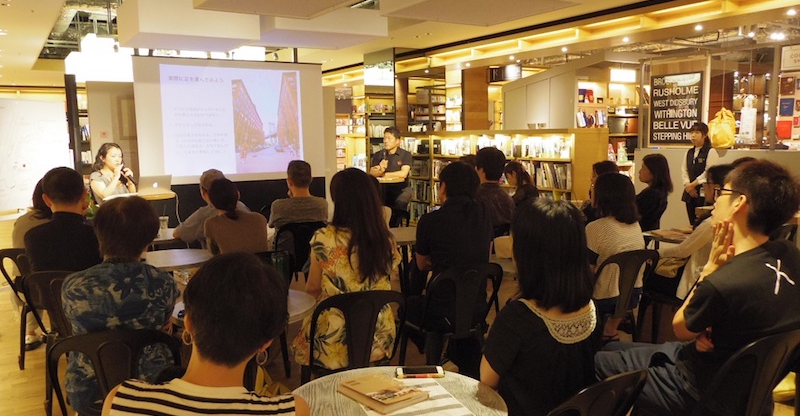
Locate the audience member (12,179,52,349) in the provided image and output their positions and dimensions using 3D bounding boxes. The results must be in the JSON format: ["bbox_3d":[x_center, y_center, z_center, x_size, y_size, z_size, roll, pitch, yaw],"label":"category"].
[{"bbox_3d":[-2.336,0.397,4.223,0.460,1.220,0.800,-2,7,-13],"label":"audience member"}]

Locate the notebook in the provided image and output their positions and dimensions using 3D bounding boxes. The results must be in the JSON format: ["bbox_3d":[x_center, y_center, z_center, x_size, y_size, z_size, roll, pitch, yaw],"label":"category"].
[{"bbox_3d":[-2.278,-0.232,5.698,0.290,0.200,0.320,6,9,45],"label":"notebook"}]

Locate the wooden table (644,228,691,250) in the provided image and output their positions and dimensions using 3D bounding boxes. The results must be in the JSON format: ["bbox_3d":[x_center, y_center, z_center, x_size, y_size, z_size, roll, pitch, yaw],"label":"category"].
[{"bbox_3d":[2.140,0.565,4.670,0.620,0.730,0.620,-1,7,0],"label":"wooden table"}]

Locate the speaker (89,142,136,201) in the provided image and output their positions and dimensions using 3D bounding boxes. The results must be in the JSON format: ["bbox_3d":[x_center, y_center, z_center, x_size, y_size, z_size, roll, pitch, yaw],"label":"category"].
[{"bbox_3d":[-2.630,0.005,5.700,0.580,1.200,0.460,5,9,42],"label":"speaker"}]

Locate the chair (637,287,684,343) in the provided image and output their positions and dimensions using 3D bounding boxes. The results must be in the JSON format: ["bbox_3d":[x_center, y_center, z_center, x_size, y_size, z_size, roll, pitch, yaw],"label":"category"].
[{"bbox_3d":[1.831,0.597,3.816,0.430,0.800,0.500,-5,7,-30],"label":"chair"}]

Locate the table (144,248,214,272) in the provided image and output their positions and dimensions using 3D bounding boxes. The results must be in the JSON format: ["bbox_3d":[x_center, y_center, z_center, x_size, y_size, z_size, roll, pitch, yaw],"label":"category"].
[{"bbox_3d":[-1.520,0.694,4.080,0.620,0.730,0.620,-1,7,0],"label":"table"}]

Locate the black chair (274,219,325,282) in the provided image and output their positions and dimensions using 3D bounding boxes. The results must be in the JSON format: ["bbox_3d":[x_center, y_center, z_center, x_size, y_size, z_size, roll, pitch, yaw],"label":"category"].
[{"bbox_3d":[-0.817,0.485,5.120,0.430,0.800,0.500,-3,7,-15],"label":"black chair"}]

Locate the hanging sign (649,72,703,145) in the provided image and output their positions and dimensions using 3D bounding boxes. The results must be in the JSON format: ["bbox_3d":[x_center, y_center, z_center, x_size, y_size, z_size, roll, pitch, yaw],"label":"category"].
[{"bbox_3d":[2.905,-1.046,6.543,0.030,0.719,0.606,-5,8,-30],"label":"hanging sign"}]

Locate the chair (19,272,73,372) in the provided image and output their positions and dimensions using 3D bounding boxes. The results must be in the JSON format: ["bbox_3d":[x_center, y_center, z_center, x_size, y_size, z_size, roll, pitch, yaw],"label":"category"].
[{"bbox_3d":[-1.720,0.705,3.490,0.440,0.850,0.500,-1,7,-3],"label":"chair"}]

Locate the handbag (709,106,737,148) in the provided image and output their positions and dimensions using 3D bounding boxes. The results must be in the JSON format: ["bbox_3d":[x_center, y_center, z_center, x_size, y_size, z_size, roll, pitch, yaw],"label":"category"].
[{"bbox_3d":[3.260,-0.826,6.300,0.280,0.420,0.220,5,9,44],"label":"handbag"}]

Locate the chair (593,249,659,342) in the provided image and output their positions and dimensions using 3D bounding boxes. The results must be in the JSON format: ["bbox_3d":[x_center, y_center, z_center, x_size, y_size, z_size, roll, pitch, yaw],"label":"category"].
[{"bbox_3d":[1.140,0.642,3.630,0.440,0.850,0.500,-4,7,-28],"label":"chair"}]

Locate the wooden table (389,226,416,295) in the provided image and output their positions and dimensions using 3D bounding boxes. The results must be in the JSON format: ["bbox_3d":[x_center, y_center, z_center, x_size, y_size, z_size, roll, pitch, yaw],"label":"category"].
[{"bbox_3d":[0.038,0.563,4.641,0.640,0.730,0.640,-1,6,0],"label":"wooden table"}]

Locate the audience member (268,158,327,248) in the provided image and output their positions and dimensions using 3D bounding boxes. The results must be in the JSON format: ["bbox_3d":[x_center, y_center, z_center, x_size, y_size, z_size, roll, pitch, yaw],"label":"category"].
[{"bbox_3d":[-0.830,0.281,4.980,0.480,1.310,0.750,-4,7,-22],"label":"audience member"}]

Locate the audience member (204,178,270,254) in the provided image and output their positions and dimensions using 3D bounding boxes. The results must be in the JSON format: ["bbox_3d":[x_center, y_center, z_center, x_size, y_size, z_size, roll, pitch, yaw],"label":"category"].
[{"bbox_3d":[-1.054,0.402,4.106,0.440,1.200,0.780,-2,7,-12],"label":"audience member"}]

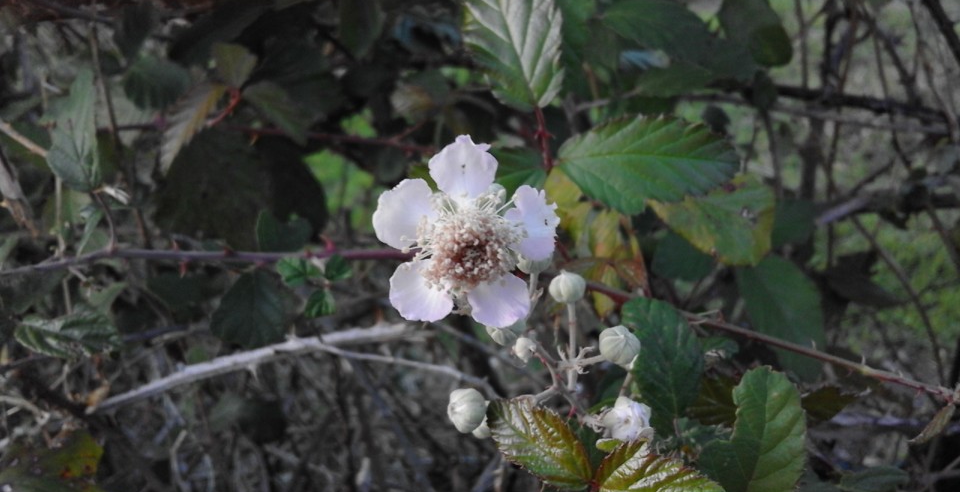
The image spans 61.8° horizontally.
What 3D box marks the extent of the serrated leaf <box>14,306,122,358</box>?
[{"bbox_3d":[-0.139,0.029,0.270,0.036,0.009,0.017,10,65,-1],"label":"serrated leaf"}]

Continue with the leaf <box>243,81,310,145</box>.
[{"bbox_3d":[-0.079,-0.052,0.310,0.016,0.031,0.008,-50,0,-16],"label":"leaf"}]

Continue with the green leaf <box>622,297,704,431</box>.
[{"bbox_3d":[0.043,0.028,0.190,0.018,0.031,0.007,-8,-6,5],"label":"green leaf"}]

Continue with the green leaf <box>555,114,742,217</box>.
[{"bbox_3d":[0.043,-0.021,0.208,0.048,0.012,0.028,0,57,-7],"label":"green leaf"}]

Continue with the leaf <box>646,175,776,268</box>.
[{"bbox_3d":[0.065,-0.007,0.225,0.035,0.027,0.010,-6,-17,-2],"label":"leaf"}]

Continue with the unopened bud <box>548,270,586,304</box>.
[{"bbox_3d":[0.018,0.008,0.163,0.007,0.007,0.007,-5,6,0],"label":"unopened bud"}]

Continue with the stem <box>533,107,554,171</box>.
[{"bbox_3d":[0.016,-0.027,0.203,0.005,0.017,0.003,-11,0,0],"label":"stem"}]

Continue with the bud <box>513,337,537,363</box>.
[{"bbox_3d":[0.009,0.021,0.163,0.005,0.005,0.005,-23,18,-2],"label":"bud"}]

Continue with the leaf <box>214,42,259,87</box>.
[{"bbox_3d":[-0.110,-0.082,0.360,0.020,0.022,0.012,4,-18,-5],"label":"leaf"}]

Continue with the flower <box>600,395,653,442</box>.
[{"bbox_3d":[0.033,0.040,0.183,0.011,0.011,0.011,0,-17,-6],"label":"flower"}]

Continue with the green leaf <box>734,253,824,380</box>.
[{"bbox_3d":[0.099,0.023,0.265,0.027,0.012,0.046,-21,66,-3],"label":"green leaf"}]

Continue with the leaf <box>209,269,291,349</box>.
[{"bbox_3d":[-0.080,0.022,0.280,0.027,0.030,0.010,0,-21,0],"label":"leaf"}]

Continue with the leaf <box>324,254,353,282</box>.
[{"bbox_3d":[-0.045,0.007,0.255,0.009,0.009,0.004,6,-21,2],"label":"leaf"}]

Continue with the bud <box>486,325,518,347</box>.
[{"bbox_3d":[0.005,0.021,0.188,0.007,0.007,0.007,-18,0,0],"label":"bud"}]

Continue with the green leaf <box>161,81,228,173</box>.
[{"bbox_3d":[-0.125,-0.052,0.350,0.018,0.012,0.051,36,65,-4],"label":"green leaf"}]

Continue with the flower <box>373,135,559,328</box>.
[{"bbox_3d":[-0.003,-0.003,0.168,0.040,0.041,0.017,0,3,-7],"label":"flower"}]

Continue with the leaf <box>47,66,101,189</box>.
[{"bbox_3d":[-0.172,-0.049,0.340,0.024,0.053,0.014,3,-10,-17],"label":"leaf"}]

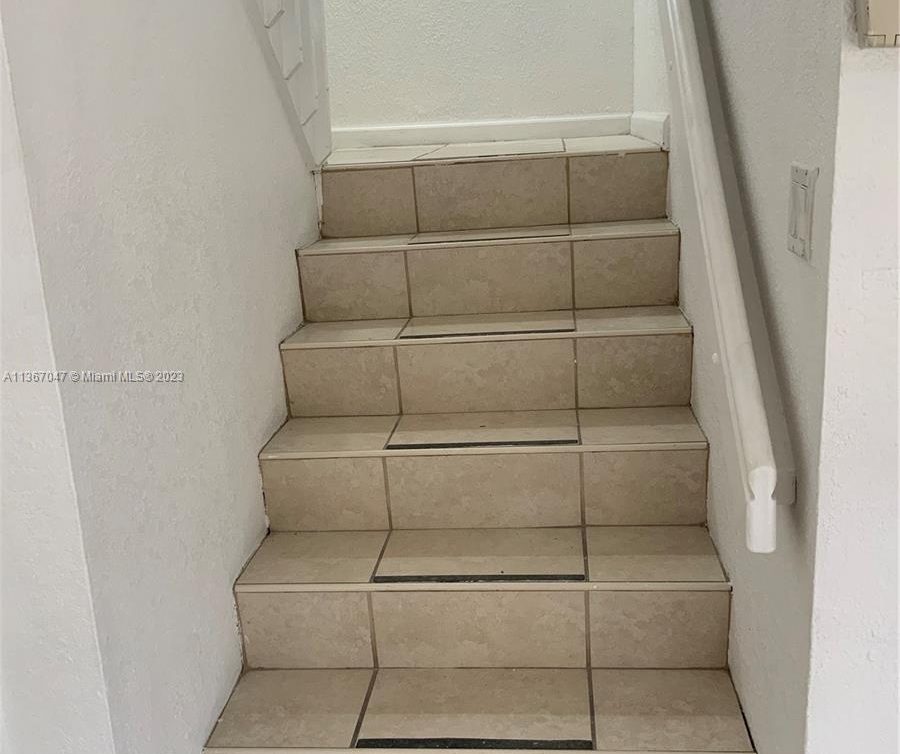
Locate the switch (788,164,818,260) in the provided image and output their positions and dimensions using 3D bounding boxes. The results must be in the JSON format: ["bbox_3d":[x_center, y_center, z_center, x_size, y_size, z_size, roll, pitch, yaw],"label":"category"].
[{"bbox_3d":[0.425,-0.199,1.215,0.008,0.113,0.113,-2,15,7],"label":"switch"}]

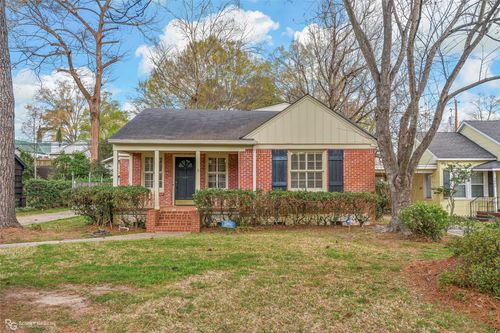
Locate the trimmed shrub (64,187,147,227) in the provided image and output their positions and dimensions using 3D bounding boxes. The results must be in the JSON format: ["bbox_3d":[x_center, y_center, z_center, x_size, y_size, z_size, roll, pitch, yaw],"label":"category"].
[{"bbox_3d":[-5.200,1.480,13.000,3.050,1.500,1.150,0,0,-1],"label":"trimmed shrub"}]

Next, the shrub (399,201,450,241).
[{"bbox_3d":[5.750,1.820,11.950,1.600,1.240,1.500,0,0,-1],"label":"shrub"}]

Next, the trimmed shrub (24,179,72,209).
[{"bbox_3d":[-10.350,1.380,18.500,2.600,1.500,1.300,0,0,-1],"label":"trimmed shrub"}]

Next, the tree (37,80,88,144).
[{"bbox_3d":[-21.800,-4.400,42.000,6.200,11.200,6.200,0,0,-1],"label":"tree"}]

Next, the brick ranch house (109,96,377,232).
[{"bbox_3d":[-0.250,-0.290,17.400,10.000,5.300,9.400,0,0,-1],"label":"brick ranch house"}]

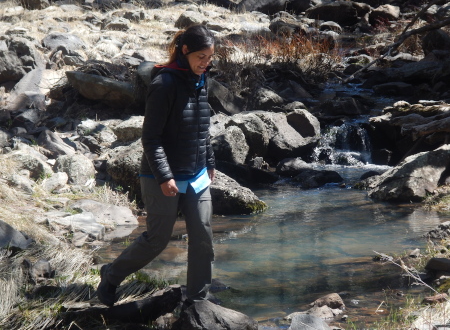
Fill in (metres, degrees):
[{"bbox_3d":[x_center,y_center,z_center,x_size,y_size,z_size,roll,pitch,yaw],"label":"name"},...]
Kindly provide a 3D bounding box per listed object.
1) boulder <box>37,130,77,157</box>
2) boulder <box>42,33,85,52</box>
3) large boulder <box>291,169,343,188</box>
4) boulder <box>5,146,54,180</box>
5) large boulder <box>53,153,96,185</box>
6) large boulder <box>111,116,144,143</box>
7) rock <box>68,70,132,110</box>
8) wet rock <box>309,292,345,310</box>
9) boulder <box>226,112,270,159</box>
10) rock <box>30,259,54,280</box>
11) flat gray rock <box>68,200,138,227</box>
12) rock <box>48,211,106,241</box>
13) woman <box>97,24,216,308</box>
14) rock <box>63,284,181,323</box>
[{"bbox_3d":[-1.440,-0.184,13.006,0.342,0.240,0.271,-1,9,-6],"label":"boulder"},{"bbox_3d":[-1.806,-1.378,17.120,0.495,0.212,0.392,-1,9,-6],"label":"boulder"},{"bbox_3d":[0.820,0.120,13.485,0.443,0.156,0.285,1,9,3],"label":"large boulder"},{"bbox_3d":[-1.554,-0.012,12.100,0.363,0.230,0.310,0,8,0],"label":"boulder"},{"bbox_3d":[-1.247,0.029,12.608,0.365,0.245,0.307,-1,9,-6],"label":"large boulder"},{"bbox_3d":[-0.824,-0.303,13.000,0.306,0.190,0.260,0,8,0],"label":"large boulder"},{"bbox_3d":[-1.152,-0.704,14.200,0.647,0.300,0.450,0,8,0],"label":"rock"},{"bbox_3d":[0.603,0.811,9.041,0.214,0.091,0.159,1,9,4],"label":"wet rock"},{"bbox_3d":[0.201,-0.264,13.600,0.372,0.360,0.380,0,8,0],"label":"boulder"},{"bbox_3d":[-1.097,0.628,9.150,0.144,0.120,0.130,0,8,0],"label":"rock"},{"bbox_3d":[-0.926,0.362,11.600,0.528,0.160,0.380,0,8,0],"label":"flat gray rock"},{"bbox_3d":[-1.067,0.434,10.929,0.402,0.193,0.279,-1,9,-6],"label":"rock"},{"bbox_3d":[-0.394,0.009,8.750,0.680,1.610,0.500,6,10,32],"label":"woman"},{"bbox_3d":[-0.577,0.793,8.650,0.663,0.180,0.320,0,8,0],"label":"rock"}]

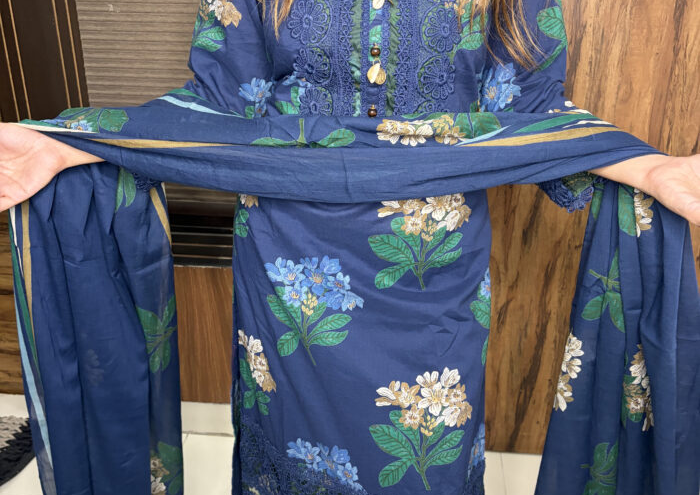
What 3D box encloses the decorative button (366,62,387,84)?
[{"bbox_3d":[0.030,-0.199,0.795,0.022,0.025,0.010,1,23,2],"label":"decorative button"}]

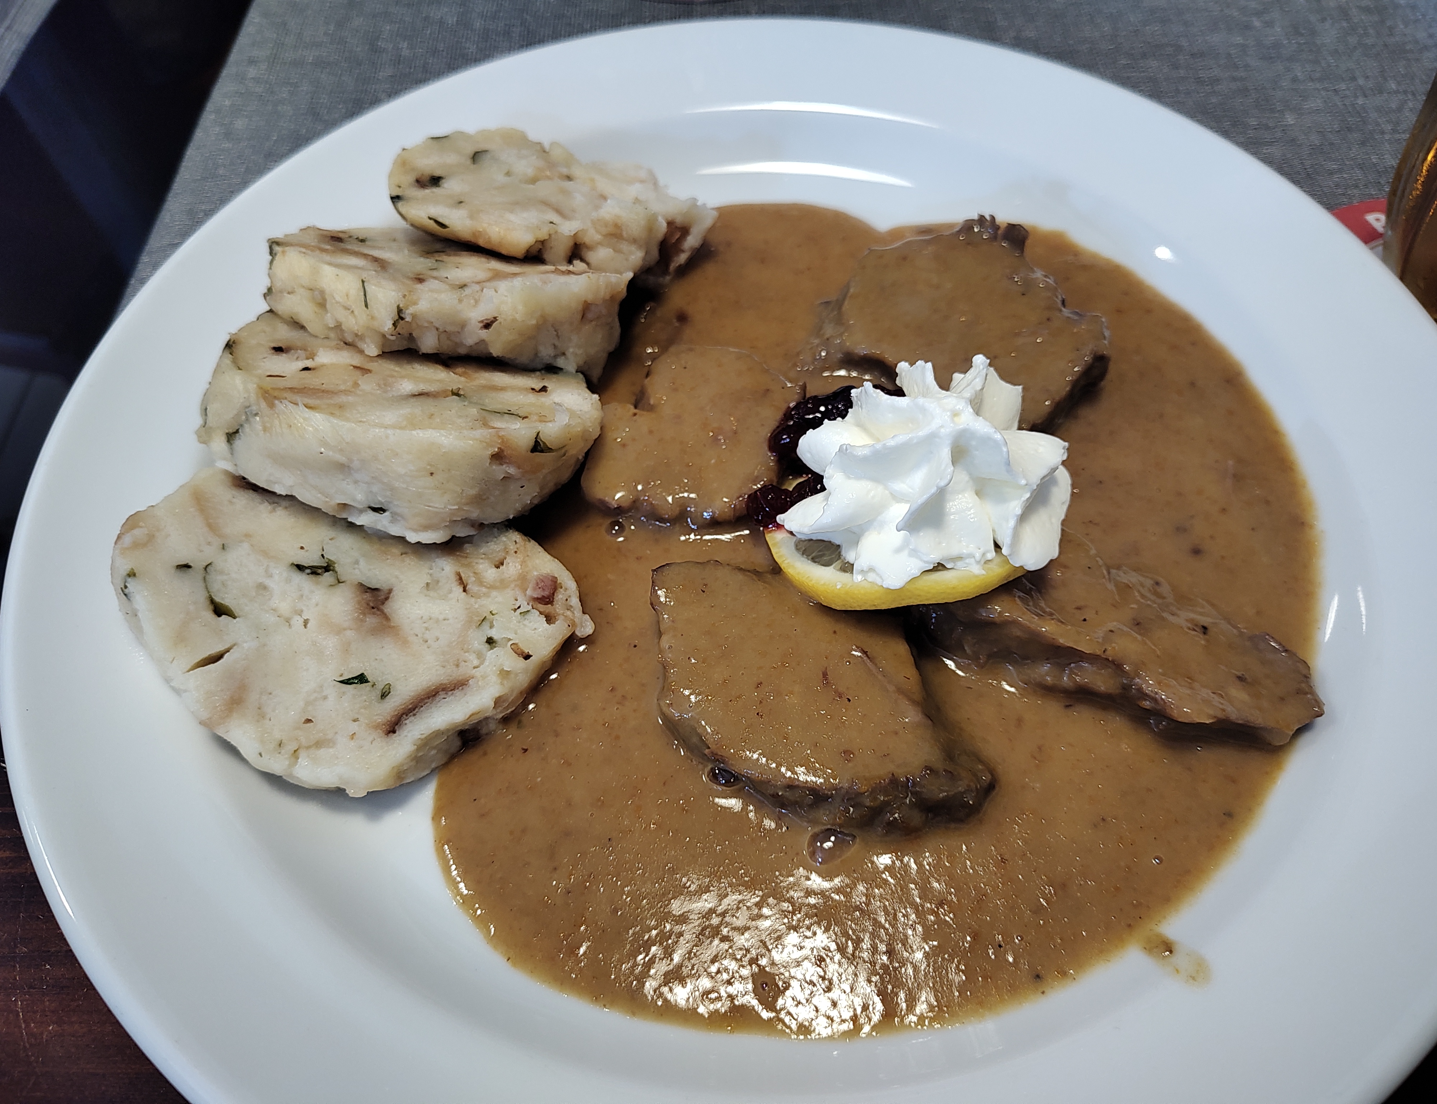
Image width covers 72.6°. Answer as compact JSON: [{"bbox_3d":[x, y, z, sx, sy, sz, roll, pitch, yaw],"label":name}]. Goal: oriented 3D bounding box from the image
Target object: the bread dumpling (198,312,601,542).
[{"bbox_3d":[-0.063,-0.030,0.204,0.079,0.022,0.071,15,27,4],"label":"bread dumpling"}]

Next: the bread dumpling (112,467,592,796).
[{"bbox_3d":[-0.067,0.010,0.183,0.081,0.022,0.070,11,67,-12],"label":"bread dumpling"}]

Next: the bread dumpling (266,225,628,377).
[{"bbox_3d":[-0.060,-0.058,0.222,0.081,0.020,0.067,12,21,3],"label":"bread dumpling"}]

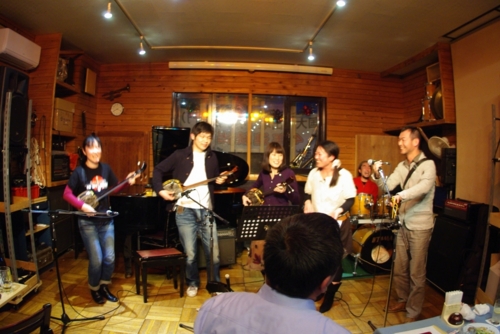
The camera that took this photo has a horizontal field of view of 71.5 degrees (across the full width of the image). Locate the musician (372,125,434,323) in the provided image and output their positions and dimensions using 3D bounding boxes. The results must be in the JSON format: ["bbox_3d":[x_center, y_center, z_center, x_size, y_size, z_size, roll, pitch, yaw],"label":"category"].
[{"bbox_3d":[1.408,0.490,3.084,0.530,1.690,0.470,0,3,-18],"label":"musician"}]

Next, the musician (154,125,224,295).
[{"bbox_3d":[-0.590,0.420,3.420,0.680,1.730,0.420,1,1,-9],"label":"musician"}]

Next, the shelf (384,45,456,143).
[{"bbox_3d":[2.199,-0.958,4.710,0.330,0.950,1.600,1,3,-3],"label":"shelf"}]

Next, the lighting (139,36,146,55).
[{"bbox_3d":[-1.240,-1.400,4.000,0.090,0.210,0.100,1,1,-18],"label":"lighting"}]

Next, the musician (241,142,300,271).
[{"bbox_3d":[0.225,0.530,3.650,0.560,1.570,0.400,1,1,12],"label":"musician"}]

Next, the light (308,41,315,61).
[{"bbox_3d":[0.672,-1.274,3.799,0.080,0.240,0.090,1,3,3],"label":"light"}]

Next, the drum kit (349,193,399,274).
[{"bbox_3d":[1.650,0.860,4.420,1.200,1.000,0.950,1,1,7],"label":"drum kit"}]

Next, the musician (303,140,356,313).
[{"bbox_3d":[0.710,0.540,3.120,0.500,1.560,0.380,2,1,23],"label":"musician"}]

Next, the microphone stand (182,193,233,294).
[{"bbox_3d":[-0.417,0.760,3.517,0.500,1.050,0.340,0,3,-6],"label":"microphone stand"}]

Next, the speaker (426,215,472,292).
[{"bbox_3d":[2.250,0.933,3.600,0.400,0.680,0.580,0,3,-6],"label":"speaker"}]

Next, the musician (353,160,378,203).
[{"bbox_3d":[1.570,0.600,4.720,0.550,1.360,0.650,1,1,9],"label":"musician"}]

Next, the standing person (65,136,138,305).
[{"bbox_3d":[-1.416,0.496,3.319,0.620,1.600,0.450,-1,3,-24],"label":"standing person"}]

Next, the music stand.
[{"bbox_3d":[0.165,0.830,3.100,0.500,1.000,0.430,1,1,-16],"label":"music stand"}]

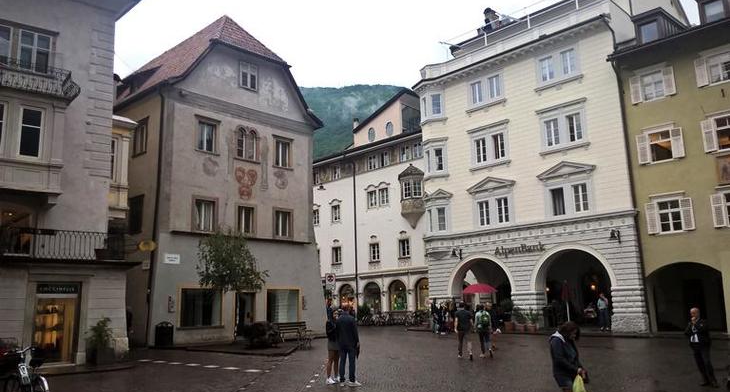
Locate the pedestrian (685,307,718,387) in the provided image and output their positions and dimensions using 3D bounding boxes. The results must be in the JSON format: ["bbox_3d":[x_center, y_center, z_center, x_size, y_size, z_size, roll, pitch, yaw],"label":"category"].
[{"bbox_3d":[7.448,3.333,13.297,0.580,1.700,0.450,-11,-14,40],"label":"pedestrian"}]

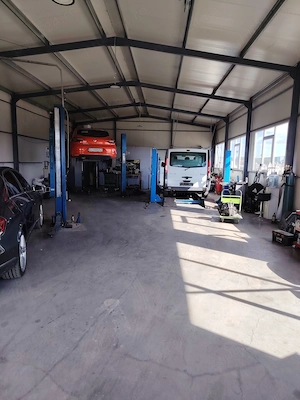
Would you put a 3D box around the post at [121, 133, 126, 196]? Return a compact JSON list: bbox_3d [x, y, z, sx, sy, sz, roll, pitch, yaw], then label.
[{"bbox_3d":[-1.151,-1.496,12.175,0.240,2.670,0.280,2,8,2],"label":"post"}]

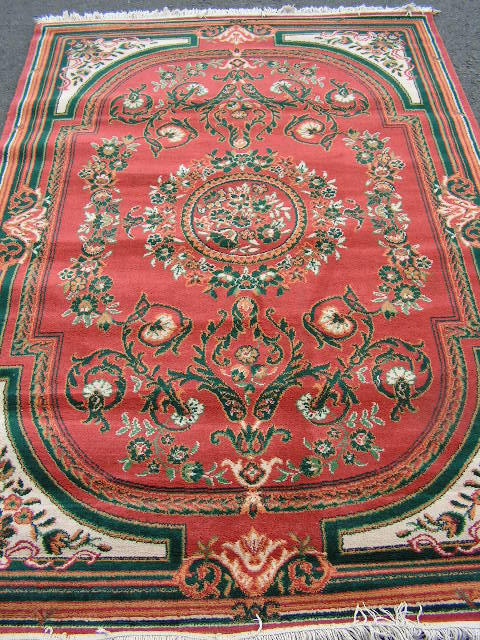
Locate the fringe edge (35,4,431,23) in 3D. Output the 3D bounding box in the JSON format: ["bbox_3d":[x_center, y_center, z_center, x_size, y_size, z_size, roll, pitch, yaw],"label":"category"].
[{"bbox_3d":[-0.017,-1.291,2.801,1.700,0.020,0.070,-2,52,0],"label":"fringe edge"}]

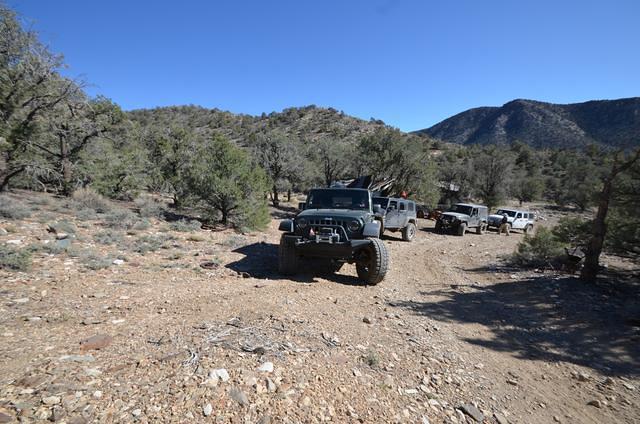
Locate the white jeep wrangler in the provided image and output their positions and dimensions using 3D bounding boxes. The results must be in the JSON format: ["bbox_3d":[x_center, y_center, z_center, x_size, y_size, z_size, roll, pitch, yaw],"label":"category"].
[{"bbox_3d":[15.400,0.690,21.750,4.500,1.840,1.880,3,4,-27],"label":"white jeep wrangler"}]

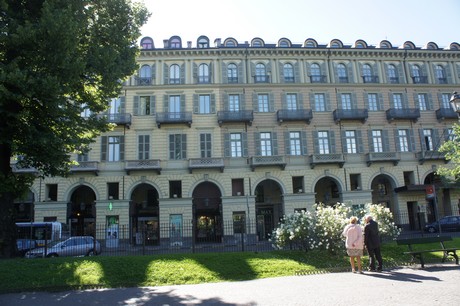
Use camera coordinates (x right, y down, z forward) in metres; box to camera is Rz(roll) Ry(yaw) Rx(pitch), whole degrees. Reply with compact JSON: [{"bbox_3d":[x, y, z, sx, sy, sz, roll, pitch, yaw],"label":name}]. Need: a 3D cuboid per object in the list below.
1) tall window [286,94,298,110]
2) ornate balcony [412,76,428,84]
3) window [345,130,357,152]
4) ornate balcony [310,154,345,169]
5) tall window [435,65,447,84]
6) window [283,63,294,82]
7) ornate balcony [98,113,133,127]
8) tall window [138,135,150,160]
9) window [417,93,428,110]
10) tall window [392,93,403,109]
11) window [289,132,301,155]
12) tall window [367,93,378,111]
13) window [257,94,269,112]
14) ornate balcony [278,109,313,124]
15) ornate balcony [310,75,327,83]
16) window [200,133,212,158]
[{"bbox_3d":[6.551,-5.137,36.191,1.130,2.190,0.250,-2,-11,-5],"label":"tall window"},{"bbox_3d":[23.056,-8.775,41.719,1.950,1.020,0.500,-2,-13,-5],"label":"ornate balcony"},{"bbox_3d":[12.864,-1.196,36.910,1.050,2.410,0.250,-2,-11,-5],"label":"window"},{"bbox_3d":[10.708,0.933,37.855,3.600,1.400,0.900,-2,-13,-5],"label":"ornate balcony"},{"bbox_3d":[23.314,-8.695,38.223,1.130,2.306,0.250,-2,-11,-5],"label":"tall window"},{"bbox_3d":[6.340,-8.542,36.806,1.100,2.200,0.250,-2,-12,-4],"label":"window"},{"bbox_3d":[-11.629,-3.320,34.890,3.350,1.180,1.000,-2,-11,-5],"label":"ornate balcony"},{"bbox_3d":[-8.435,-0.523,34.085,1.137,2.539,0.250,-2,-11,-5],"label":"tall window"},{"bbox_3d":[20.803,-5.431,37.107,1.100,2.020,0.250,-2,-12,-4],"label":"window"},{"bbox_3d":[19.893,-6.152,40.938,1.220,2.250,0.250,-2,-13,-5],"label":"tall window"},{"bbox_3d":[6.757,-0.946,35.249,1.100,2.480,0.250,-2,-12,-4],"label":"window"},{"bbox_3d":[16.764,-6.058,40.550,1.400,2.250,0.250,-2,-13,-5],"label":"tall window"},{"bbox_3d":[3.515,-5.312,37.012,1.140,2.070,0.250,-2,-11,-5],"label":"window"},{"bbox_3d":[6.602,-3.654,35.282,3.450,1.600,0.900,-2,-12,-4],"label":"ornate balcony"},{"bbox_3d":[9.620,-7.997,37.426,1.760,0.950,0.500,-2,-12,-4],"label":"ornate balcony"},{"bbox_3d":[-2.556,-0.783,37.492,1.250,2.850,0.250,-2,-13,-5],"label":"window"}]

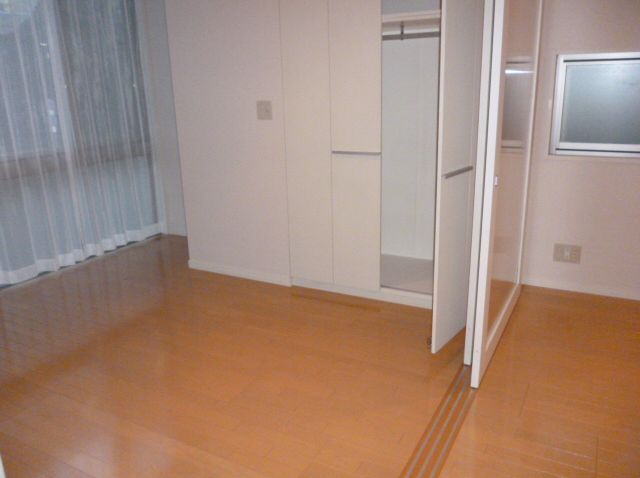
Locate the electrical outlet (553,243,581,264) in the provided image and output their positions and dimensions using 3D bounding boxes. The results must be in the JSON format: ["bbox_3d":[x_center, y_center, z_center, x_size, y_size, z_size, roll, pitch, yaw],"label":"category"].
[{"bbox_3d":[1.611,0.100,3.372,0.161,0.120,0.012,7,18,28],"label":"electrical outlet"}]

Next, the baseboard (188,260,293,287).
[{"bbox_3d":[-0.617,0.251,3.856,0.945,0.072,0.018,7,18,28],"label":"baseboard"}]

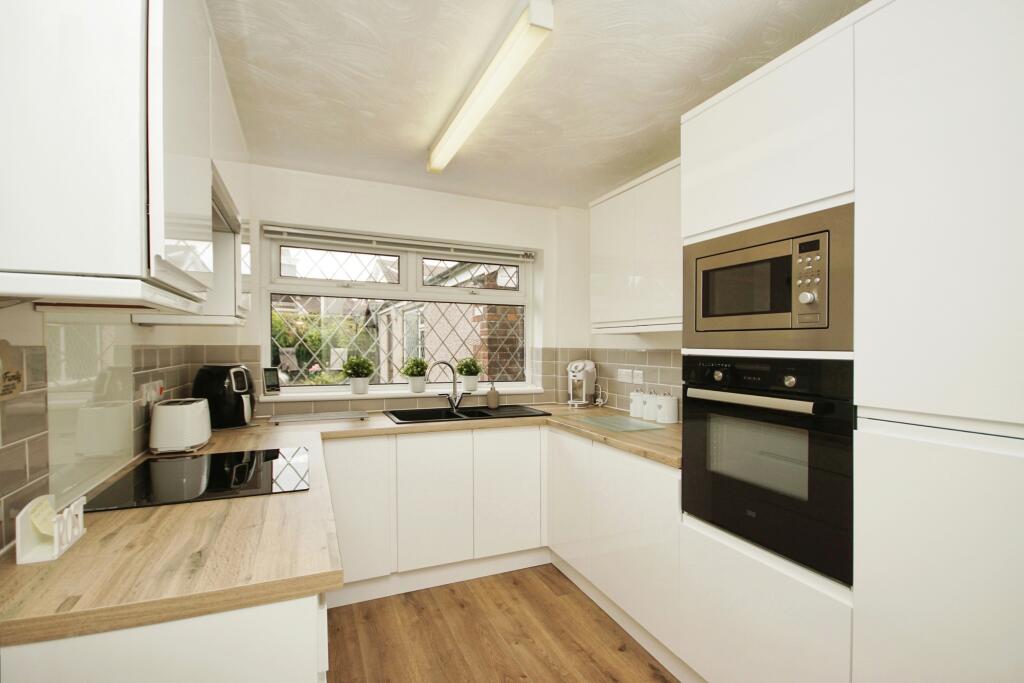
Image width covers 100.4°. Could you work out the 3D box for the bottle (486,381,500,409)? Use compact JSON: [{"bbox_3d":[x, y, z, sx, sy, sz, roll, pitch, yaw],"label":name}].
[{"bbox_3d":[-0.136,0.387,3.112,0.085,0.203,0.090,1,-1,24],"label":"bottle"}]

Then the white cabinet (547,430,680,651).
[{"bbox_3d":[0.703,0.898,2.286,0.570,0.737,1.072,1,-1,-24],"label":"white cabinet"}]

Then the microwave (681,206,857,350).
[{"bbox_3d":[0.955,-0.167,1.455,0.400,0.390,0.585,1,-1,-24],"label":"microwave"}]

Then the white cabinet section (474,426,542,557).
[{"bbox_3d":[-0.140,0.894,2.811,0.434,0.738,0.570,1,-1,-24],"label":"white cabinet section"}]

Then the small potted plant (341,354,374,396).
[{"bbox_3d":[-1.000,0.216,2.790,0.200,0.260,0.200,1,-1,-23],"label":"small potted plant"}]

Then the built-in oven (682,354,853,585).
[{"bbox_3d":[1.031,0.362,1.517,0.570,0.608,0.582,1,-1,-24],"label":"built-in oven"}]

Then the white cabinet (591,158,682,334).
[{"bbox_3d":[0.846,-0.447,2.290,0.320,0.790,0.980,1,-1,-24],"label":"white cabinet"}]

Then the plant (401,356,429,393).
[{"bbox_3d":[-0.692,0.231,3.015,0.180,0.248,0.180,1,-1,-24],"label":"plant"}]

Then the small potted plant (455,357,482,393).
[{"bbox_3d":[-0.324,0.241,3.177,0.185,0.250,0.185,1,-1,-24],"label":"small potted plant"}]

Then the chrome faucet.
[{"bbox_3d":[-0.424,0.295,2.770,0.270,0.330,0.100,1,-1,-28],"label":"chrome faucet"}]

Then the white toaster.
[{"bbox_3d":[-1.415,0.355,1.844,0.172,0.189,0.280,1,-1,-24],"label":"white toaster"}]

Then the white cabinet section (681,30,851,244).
[{"bbox_3d":[1.045,-0.618,1.510,0.560,0.450,0.590,1,-1,-24],"label":"white cabinet section"}]

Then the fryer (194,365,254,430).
[{"bbox_3d":[-1.494,0.278,2.210,0.290,0.310,0.250,0,-1,20],"label":"fryer"}]

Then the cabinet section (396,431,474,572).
[{"bbox_3d":[-0.535,0.881,2.633,0.429,0.735,0.570,1,-1,-24],"label":"cabinet section"}]

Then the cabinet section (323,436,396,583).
[{"bbox_3d":[-0.885,0.854,2.430,0.380,0.720,0.560,1,-1,-23],"label":"cabinet section"}]

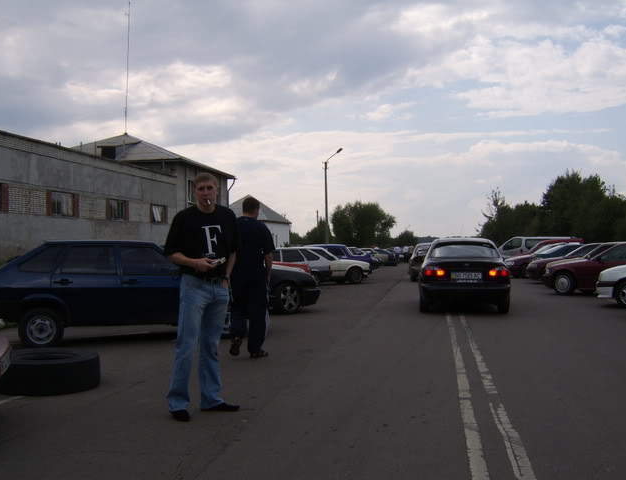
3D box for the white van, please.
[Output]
[{"bbox_3d":[11.900,0.820,32.300,4.750,1.970,1.900,0,-1,13],"label":"white van"}]

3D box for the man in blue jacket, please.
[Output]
[{"bbox_3d":[-0.715,0.420,6.600,0.540,1.830,0.480,0,-1,18],"label":"man in blue jacket"}]

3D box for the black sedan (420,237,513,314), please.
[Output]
[{"bbox_3d":[3.070,0.690,12.100,1.680,1.430,4.220,0,-1,11],"label":"black sedan"}]

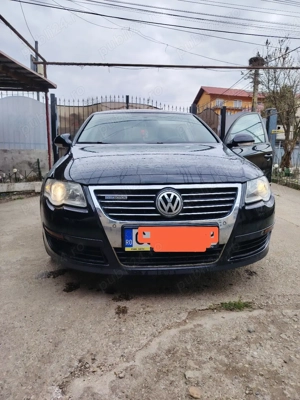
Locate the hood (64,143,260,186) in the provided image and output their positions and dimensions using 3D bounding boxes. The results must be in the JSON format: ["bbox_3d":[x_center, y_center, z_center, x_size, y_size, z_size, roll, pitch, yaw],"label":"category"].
[{"bbox_3d":[0.067,-0.303,2.056,1.480,0.290,1.120,-1,8,-5],"label":"hood"}]

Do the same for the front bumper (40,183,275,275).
[{"bbox_3d":[0.098,0.133,1.738,1.740,0.520,0.520,-1,8,-5],"label":"front bumper"}]

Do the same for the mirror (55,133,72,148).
[{"bbox_3d":[-0.919,-0.631,2.939,0.210,0.170,0.140,-1,8,-5],"label":"mirror"}]

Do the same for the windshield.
[{"bbox_3d":[-0.012,-0.773,2.939,1.440,0.420,0.890,-1,8,-5],"label":"windshield"}]

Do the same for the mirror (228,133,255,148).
[{"bbox_3d":[0.990,-0.639,2.994,0.140,0.170,0.220,-8,11,-42],"label":"mirror"}]

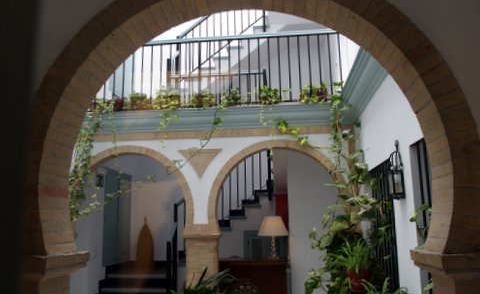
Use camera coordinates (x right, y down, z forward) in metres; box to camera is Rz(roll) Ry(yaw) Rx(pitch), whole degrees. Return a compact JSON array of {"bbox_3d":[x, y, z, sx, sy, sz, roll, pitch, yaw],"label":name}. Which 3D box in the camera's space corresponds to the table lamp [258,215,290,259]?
[{"bbox_3d":[0.466,1.267,5.406,0.427,0.587,0.427,-1,-12,0],"label":"table lamp"}]

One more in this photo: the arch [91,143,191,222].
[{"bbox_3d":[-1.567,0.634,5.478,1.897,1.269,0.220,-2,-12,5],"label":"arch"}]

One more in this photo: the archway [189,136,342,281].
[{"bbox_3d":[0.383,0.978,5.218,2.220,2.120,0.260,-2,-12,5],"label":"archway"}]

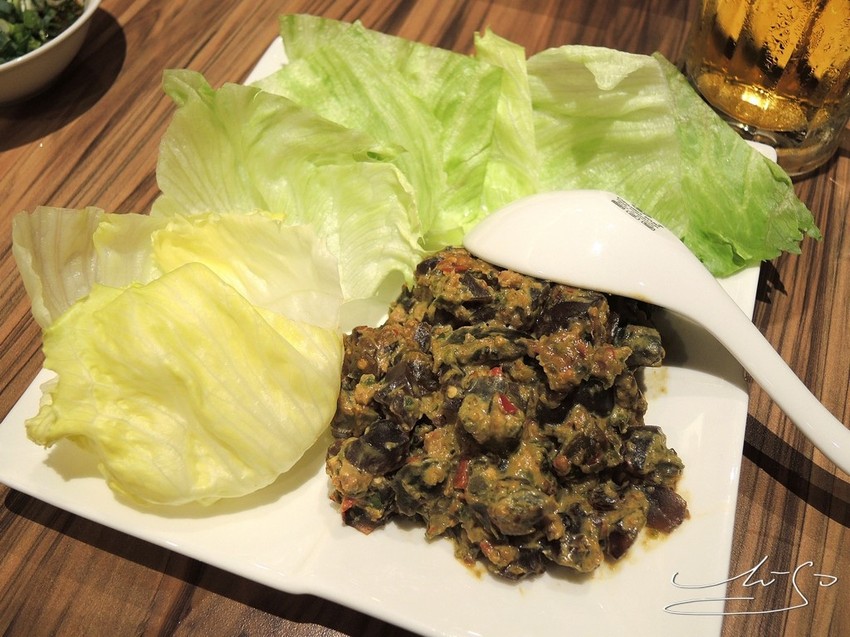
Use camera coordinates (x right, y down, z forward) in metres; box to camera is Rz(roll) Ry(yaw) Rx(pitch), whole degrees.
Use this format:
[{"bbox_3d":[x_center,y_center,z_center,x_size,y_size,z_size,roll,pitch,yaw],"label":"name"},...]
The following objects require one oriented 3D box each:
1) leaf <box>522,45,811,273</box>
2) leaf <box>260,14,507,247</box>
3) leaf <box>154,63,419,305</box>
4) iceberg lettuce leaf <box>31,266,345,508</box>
[{"bbox_3d":[0.112,-0.077,0.318,0.125,0.040,0.108,1,59,-2],"label":"leaf"},{"bbox_3d":[-0.018,-0.090,0.318,0.116,0.043,0.117,1,59,-2],"label":"leaf"},{"bbox_3d":[-0.062,-0.062,0.299,0.123,0.043,0.110,1,59,-2],"label":"leaf"},{"bbox_3d":[-0.087,0.021,0.248,0.113,0.043,0.085,1,59,-2],"label":"iceberg lettuce leaf"}]

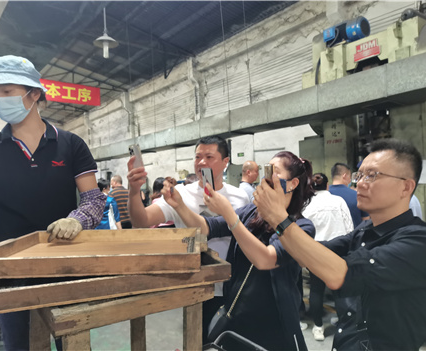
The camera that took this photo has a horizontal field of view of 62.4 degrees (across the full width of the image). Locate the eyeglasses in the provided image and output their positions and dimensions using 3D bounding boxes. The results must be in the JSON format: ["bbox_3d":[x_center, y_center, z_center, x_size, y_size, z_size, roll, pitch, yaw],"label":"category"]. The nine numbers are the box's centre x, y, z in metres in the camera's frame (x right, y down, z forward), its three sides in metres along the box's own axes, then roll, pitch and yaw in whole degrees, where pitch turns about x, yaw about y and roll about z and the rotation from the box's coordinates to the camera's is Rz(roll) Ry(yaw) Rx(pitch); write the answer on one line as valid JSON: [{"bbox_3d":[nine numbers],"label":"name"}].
[{"bbox_3d":[0.556,0.007,1.150,0.140,0.042,0.140,8,-3,-9],"label":"eyeglasses"}]

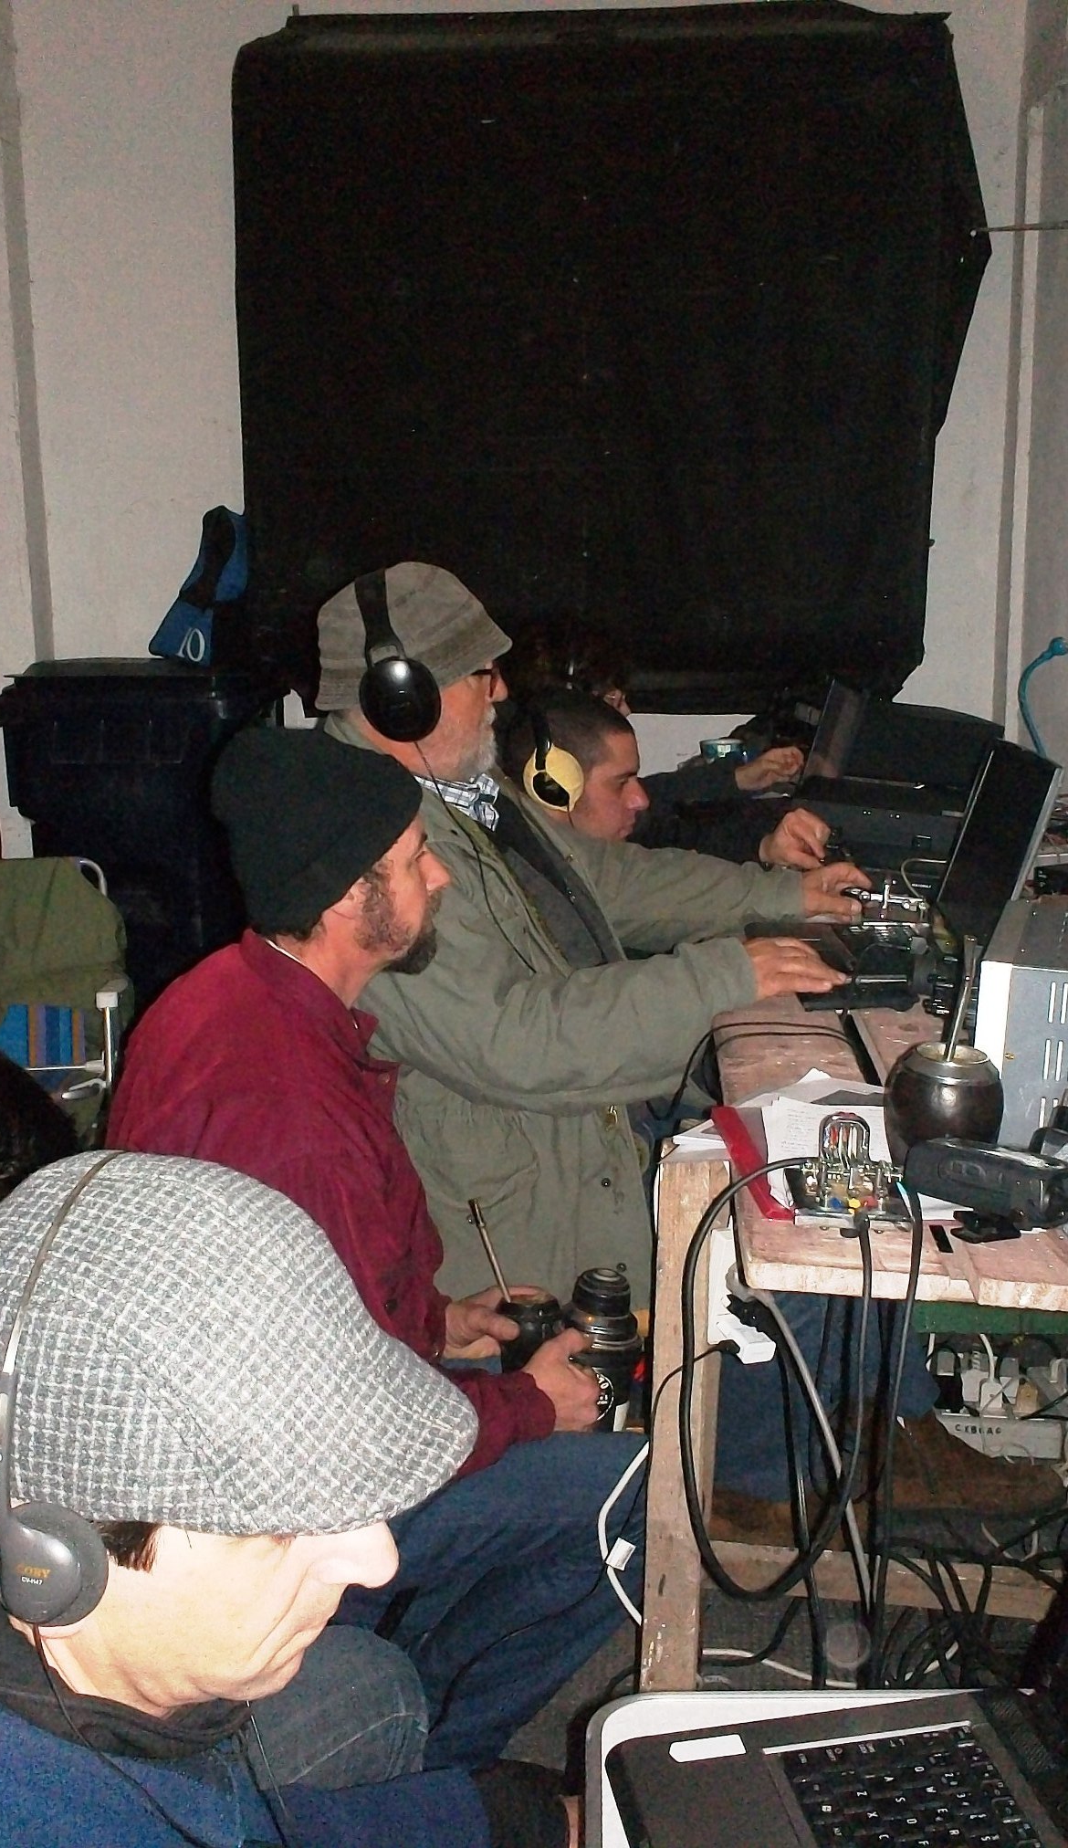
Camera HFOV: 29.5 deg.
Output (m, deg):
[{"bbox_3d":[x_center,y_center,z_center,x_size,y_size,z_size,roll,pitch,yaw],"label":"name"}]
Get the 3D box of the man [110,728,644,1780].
[{"bbox_3d":[-0.136,0.394,2.144,0.660,1.220,0.520,-4,14,-13],"label":"man"}]

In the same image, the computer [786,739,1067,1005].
[{"bbox_3d":[0.449,-0.086,2.502,0.310,0.270,0.350,-2,14,-6],"label":"computer"}]

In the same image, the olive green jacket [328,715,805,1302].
[{"bbox_3d":[0.041,0.116,2.561,0.660,0.760,0.580,1,14,6],"label":"olive green jacket"}]

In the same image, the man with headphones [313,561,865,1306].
[{"bbox_3d":[0.122,0.183,2.577,0.820,1.290,0.600,1,14,6],"label":"man with headphones"}]

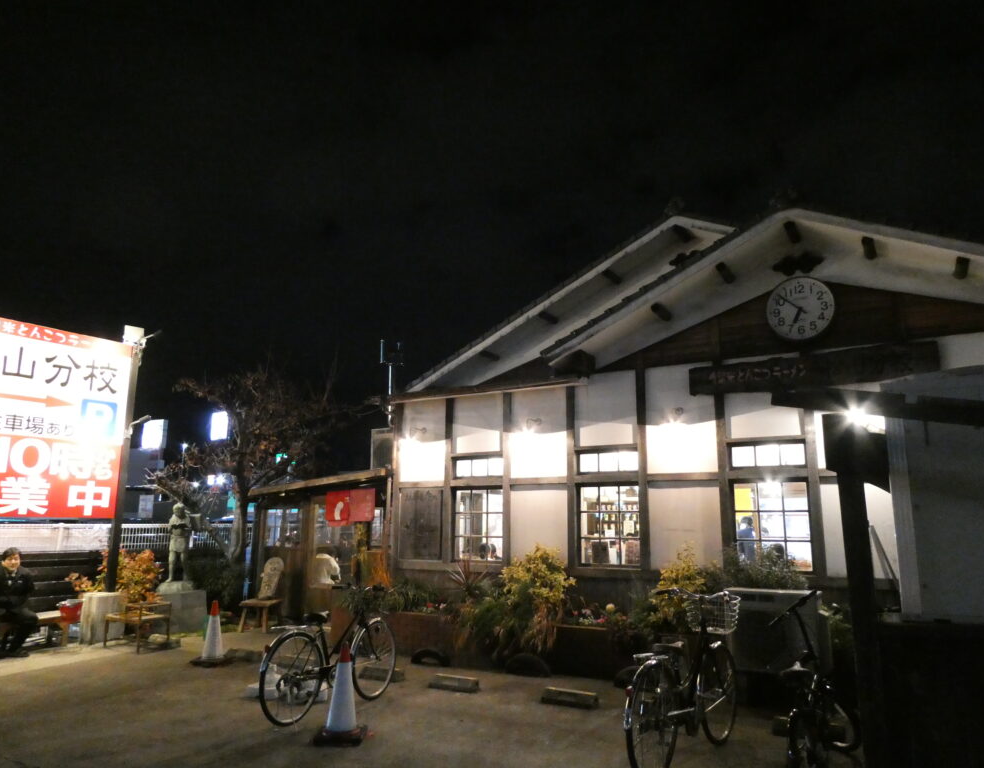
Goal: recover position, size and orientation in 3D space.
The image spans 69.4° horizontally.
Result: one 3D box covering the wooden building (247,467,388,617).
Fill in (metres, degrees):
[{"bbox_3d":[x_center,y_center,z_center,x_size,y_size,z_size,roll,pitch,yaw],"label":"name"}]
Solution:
[{"bbox_3d":[-2.492,3.019,13.092,3.400,2.580,2.300,-6,-14,29],"label":"wooden building"}]

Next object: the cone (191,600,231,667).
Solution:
[{"bbox_3d":[-3.418,3.050,8.752,0.370,0.700,0.370,-6,-14,29],"label":"cone"}]

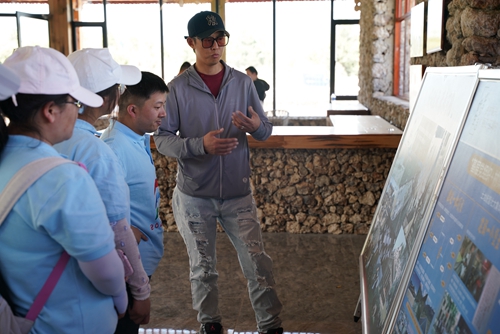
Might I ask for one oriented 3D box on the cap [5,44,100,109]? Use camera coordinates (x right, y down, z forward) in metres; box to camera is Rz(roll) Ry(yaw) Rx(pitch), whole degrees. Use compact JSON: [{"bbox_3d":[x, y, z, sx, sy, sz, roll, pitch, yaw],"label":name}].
[{"bbox_3d":[-0.540,-0.244,1.910,0.270,0.150,0.180,2,6,-42],"label":"cap"}]

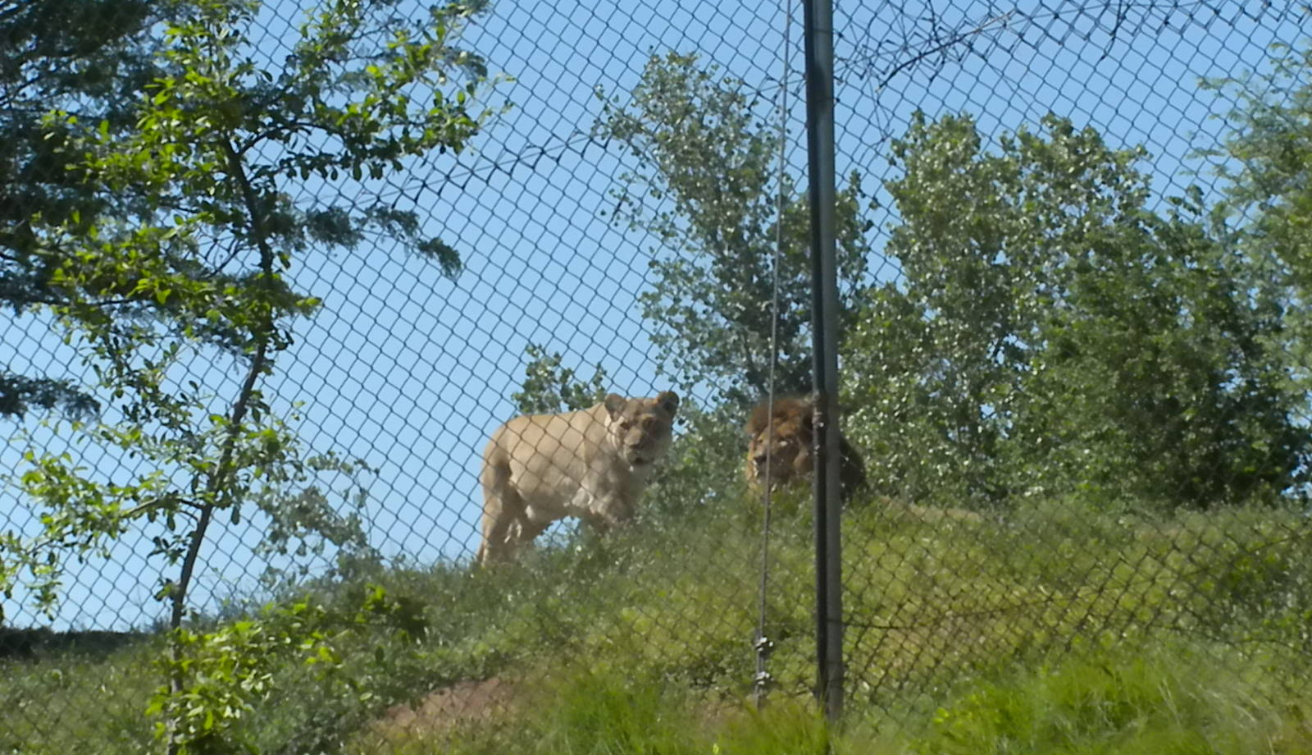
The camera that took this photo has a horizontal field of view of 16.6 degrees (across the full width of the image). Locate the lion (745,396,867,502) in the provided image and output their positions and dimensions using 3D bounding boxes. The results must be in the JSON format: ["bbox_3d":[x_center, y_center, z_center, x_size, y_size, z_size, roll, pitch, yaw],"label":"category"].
[{"bbox_3d":[0.880,0.550,25.200,0.720,0.920,1.750,-5,-9,35],"label":"lion"}]

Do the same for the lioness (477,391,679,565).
[{"bbox_3d":[-0.410,0.600,24.200,0.500,1.060,1.500,6,-9,-42],"label":"lioness"}]

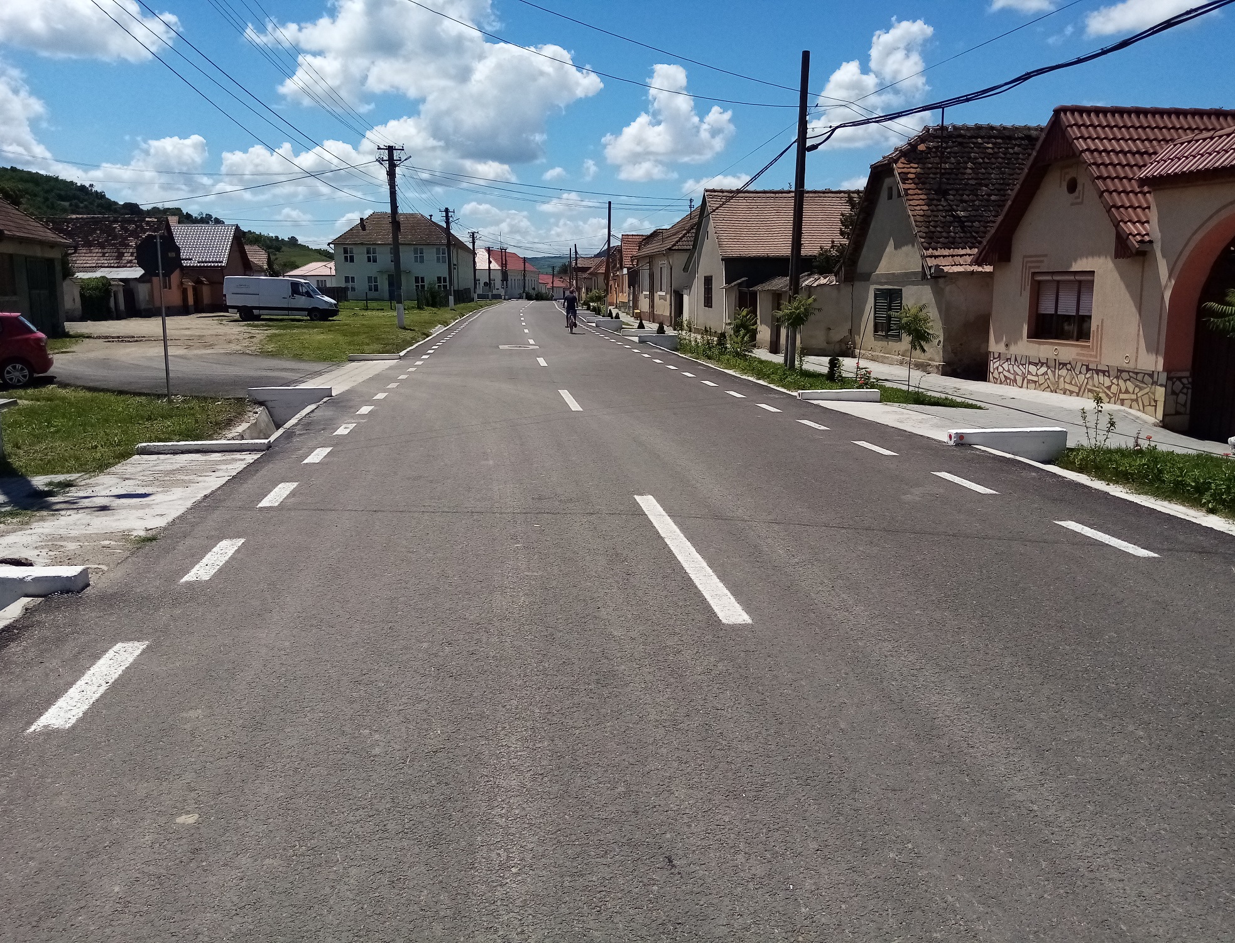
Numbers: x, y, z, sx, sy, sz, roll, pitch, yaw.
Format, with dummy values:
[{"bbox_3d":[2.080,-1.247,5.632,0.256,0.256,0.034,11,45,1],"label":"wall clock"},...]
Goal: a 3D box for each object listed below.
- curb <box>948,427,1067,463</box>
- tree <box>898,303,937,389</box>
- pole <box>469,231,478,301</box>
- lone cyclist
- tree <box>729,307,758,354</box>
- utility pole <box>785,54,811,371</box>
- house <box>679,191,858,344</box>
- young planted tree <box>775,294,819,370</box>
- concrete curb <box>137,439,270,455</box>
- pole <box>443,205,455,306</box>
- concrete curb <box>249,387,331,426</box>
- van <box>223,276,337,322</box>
[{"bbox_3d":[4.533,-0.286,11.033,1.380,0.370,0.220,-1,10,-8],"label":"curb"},{"bbox_3d":[5.024,-2.110,15.969,0.650,1.480,0.630,-1,10,-8],"label":"tree"},{"bbox_3d":[-17.083,-24.469,112.687,1.000,8.250,0.350,-1,11,-6],"label":"pole"},{"bbox_3d":[-1.952,-6.651,39.105,0.600,1.820,1.750,-1,11,-6],"label":"lone cyclist"},{"bbox_3d":[3.526,-4.009,26.466,0.740,1.300,0.740,-1,11,-8],"label":"tree"},{"bbox_3d":[3.881,-5.451,20.120,0.260,6.550,0.260,0,10,-8],"label":"utility pole"},{"bbox_3d":[8.314,-8.877,40.169,9.800,5.807,6.952,-1,11,-8],"label":"house"},{"bbox_3d":[3.801,-2.982,20.155,0.900,1.640,0.830,-1,10,-8],"label":"young planted tree"},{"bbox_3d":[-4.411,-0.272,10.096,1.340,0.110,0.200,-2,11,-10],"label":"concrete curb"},{"bbox_3d":[-13.784,-17.531,77.618,1.000,8.250,0.350,-1,11,-6],"label":"pole"},{"bbox_3d":[-5.520,-1.095,16.022,1.350,0.620,0.220,-1,10,-8],"label":"concrete curb"},{"bbox_3d":[-18.613,-9.565,52.400,5.910,2.430,2.000,0,10,-7],"label":"van"}]

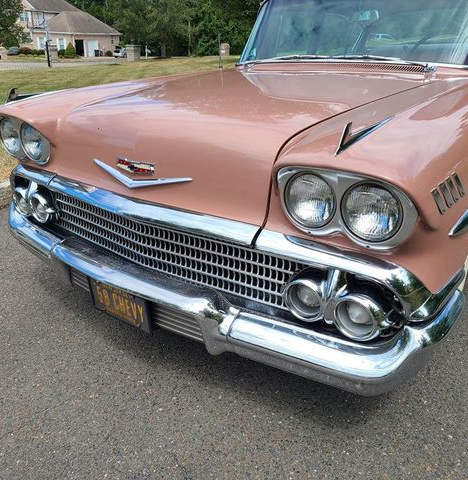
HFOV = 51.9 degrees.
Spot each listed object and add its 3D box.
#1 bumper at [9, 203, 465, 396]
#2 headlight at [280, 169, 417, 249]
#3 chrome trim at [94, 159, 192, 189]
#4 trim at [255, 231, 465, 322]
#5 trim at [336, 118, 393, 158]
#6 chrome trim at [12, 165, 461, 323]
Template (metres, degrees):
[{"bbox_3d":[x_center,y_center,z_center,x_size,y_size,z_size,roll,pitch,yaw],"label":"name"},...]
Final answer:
[{"bbox_3d":[-0.257,0.089,1.773,1.940,0.249,0.441,17,28,35],"label":"bumper"},{"bbox_3d":[0.258,-0.071,1.155,0.376,0.170,0.093,17,28,35],"label":"headlight"},{"bbox_3d":[-0.320,-0.211,1.565,0.481,0.089,0.053,17,28,35],"label":"chrome trim"},{"bbox_3d":[0.341,0.058,1.326,0.458,0.187,0.378,17,28,35],"label":"trim"},{"bbox_3d":[0.327,-0.264,1.172,0.036,0.073,0.320,17,28,35],"label":"trim"},{"bbox_3d":[-0.228,-0.111,1.731,1.896,0.196,0.401,17,28,35],"label":"chrome trim"}]

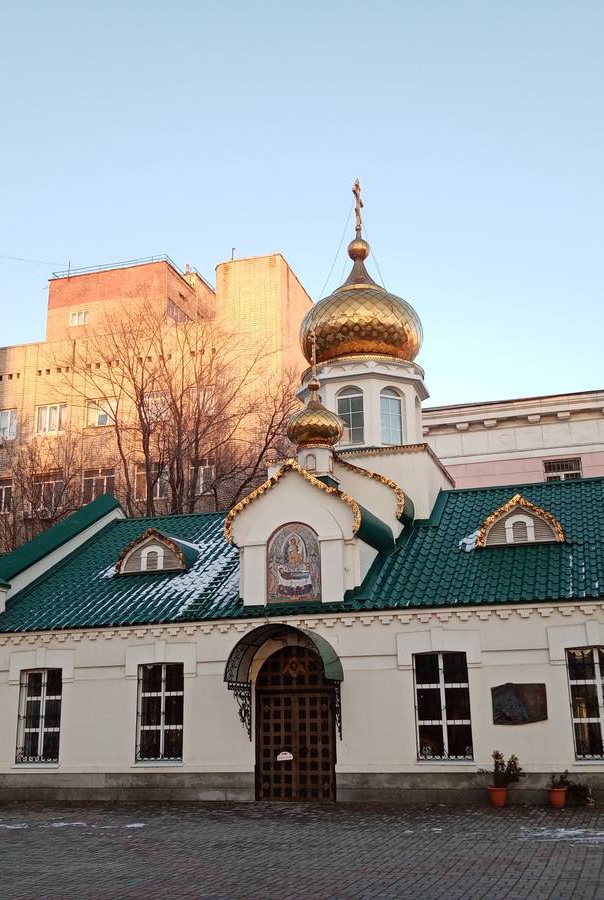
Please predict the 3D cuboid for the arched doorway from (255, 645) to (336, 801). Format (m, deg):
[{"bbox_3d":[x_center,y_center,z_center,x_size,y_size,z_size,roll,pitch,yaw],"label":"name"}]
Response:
[{"bbox_3d":[-0.146,5.490,18.190,1.691,2.975,0.180,-6,-15,17],"label":"arched doorway"}]

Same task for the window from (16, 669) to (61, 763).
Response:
[{"bbox_3d":[-5.739,5.845,19.821,1.083,2.000,0.180,-6,-15,17],"label":"window"}]

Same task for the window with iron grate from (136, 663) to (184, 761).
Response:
[{"bbox_3d":[-2.890,5.310,18.298,1.047,1.920,0.160,-6,-16,17],"label":"window with iron grate"}]

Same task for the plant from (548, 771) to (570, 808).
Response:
[{"bbox_3d":[4.381,5.762,15.312,0.398,0.582,0.380,-6,-16,17],"label":"plant"}]

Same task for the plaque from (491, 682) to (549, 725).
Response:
[{"bbox_3d":[3.904,4.554,16.148,0.948,0.743,0.070,-6,-16,17],"label":"plaque"}]

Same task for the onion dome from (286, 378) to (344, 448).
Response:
[{"bbox_3d":[0.316,-0.874,21.257,1.350,1.658,1.350,-2,-14,0],"label":"onion dome"}]

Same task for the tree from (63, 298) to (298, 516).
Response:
[{"bbox_3d":[-4.263,0.793,31.621,7.800,13.174,7.500,-6,-15,17],"label":"tree"}]

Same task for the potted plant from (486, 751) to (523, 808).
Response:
[{"bbox_3d":[3.526,5.719,15.694,0.643,0.910,0.500,-6,-16,17],"label":"potted plant"}]

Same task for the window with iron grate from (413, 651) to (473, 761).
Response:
[{"bbox_3d":[2.694,4.879,17.238,1.057,2.018,0.180,-6,-15,17],"label":"window with iron grate"}]

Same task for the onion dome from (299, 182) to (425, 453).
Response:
[{"bbox_3d":[1.738,-3.899,26.363,3.900,8.941,3.900,-6,-16,17],"label":"onion dome"}]

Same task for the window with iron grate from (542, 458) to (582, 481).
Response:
[{"bbox_3d":[9.716,1.246,33.443,1.362,1.850,0.150,-6,-16,17],"label":"window with iron grate"}]

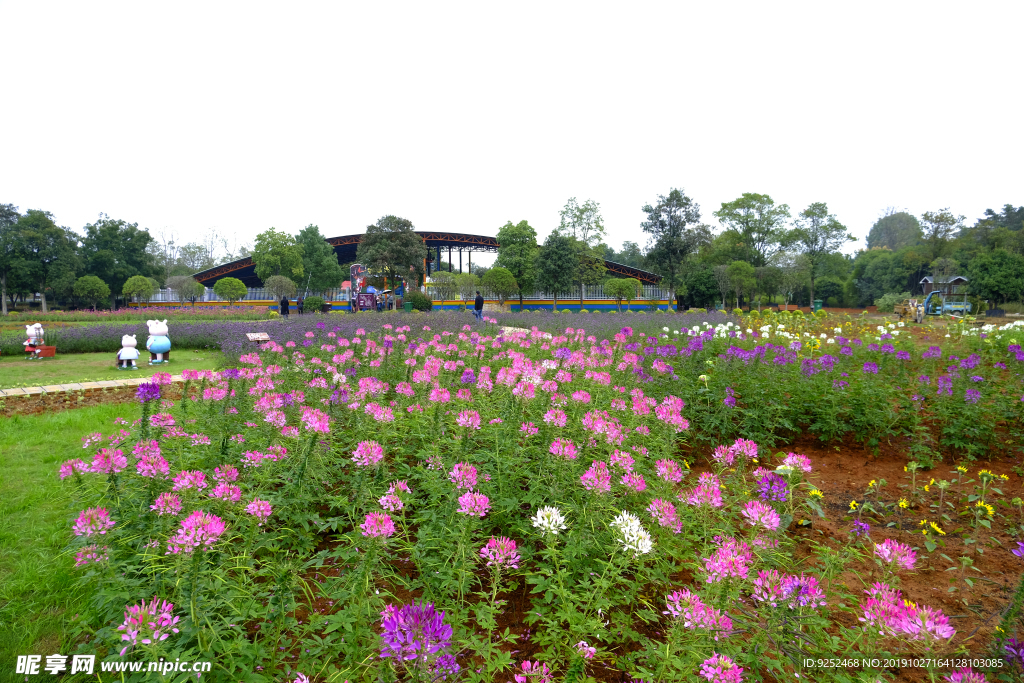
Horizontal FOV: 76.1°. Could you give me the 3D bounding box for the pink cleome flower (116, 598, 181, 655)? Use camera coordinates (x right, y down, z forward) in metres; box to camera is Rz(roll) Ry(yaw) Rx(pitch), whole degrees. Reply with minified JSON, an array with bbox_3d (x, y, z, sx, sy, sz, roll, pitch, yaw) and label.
[{"bbox_3d":[-1.028,0.806,1.850,0.181,0.140,0.172,0,4,0],"label":"pink cleome flower"}]

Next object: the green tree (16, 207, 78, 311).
[{"bbox_3d":[-38.766,-6.639,54.665,5.632,8.511,5.632,0,4,0],"label":"green tree"}]

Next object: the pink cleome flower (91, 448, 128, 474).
[{"bbox_3d":[-1.692,0.504,2.750,0.157,0.104,0.157,0,4,0],"label":"pink cleome flower"}]

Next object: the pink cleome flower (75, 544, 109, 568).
[{"bbox_3d":[-1.380,0.707,2.150,0.092,0.072,0.092,0,4,0],"label":"pink cleome flower"}]

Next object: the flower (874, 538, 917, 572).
[{"bbox_3d":[1.129,0.630,1.927,0.115,0.090,0.109,0,4,0],"label":"flower"}]

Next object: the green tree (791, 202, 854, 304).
[{"bbox_3d":[29.993,-8.377,63.000,6.066,10.014,5.777,0,4,0],"label":"green tree"}]

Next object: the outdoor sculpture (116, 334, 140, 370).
[{"bbox_3d":[-7.965,0.229,13.600,0.480,0.745,0.400,-2,5,-30],"label":"outdoor sculpture"}]

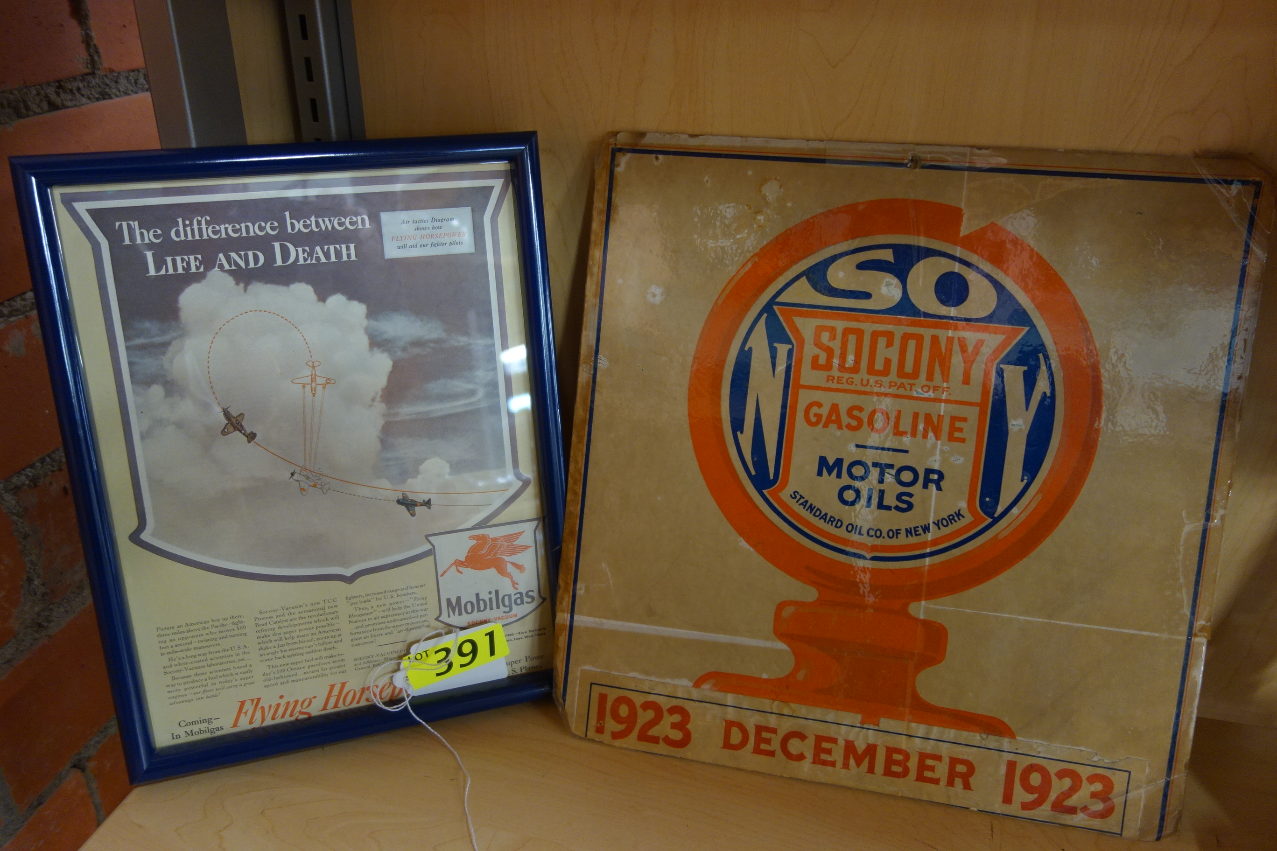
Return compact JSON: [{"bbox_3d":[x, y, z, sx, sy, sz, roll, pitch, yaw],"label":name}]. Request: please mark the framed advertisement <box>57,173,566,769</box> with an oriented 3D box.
[{"bbox_3d":[-0.181,0.018,0.592,0.262,0.346,0.020,-8,13,-17],"label":"framed advertisement"}]

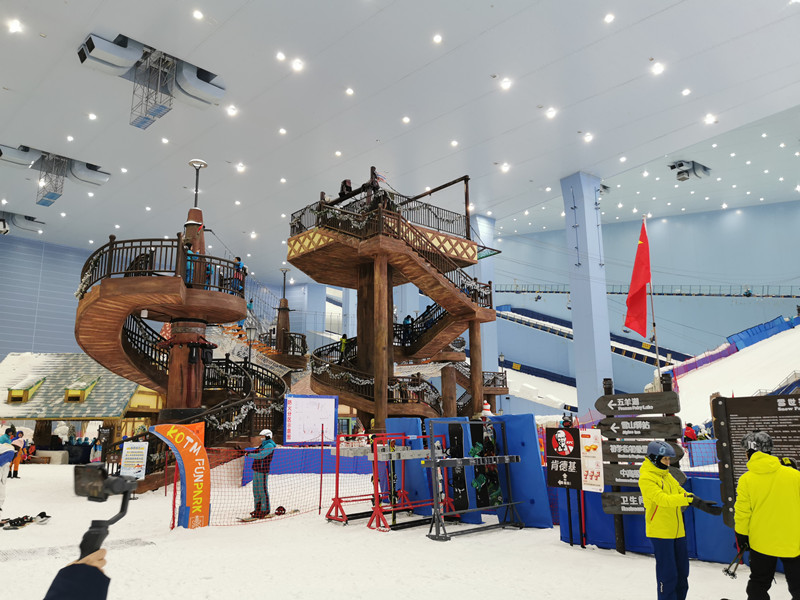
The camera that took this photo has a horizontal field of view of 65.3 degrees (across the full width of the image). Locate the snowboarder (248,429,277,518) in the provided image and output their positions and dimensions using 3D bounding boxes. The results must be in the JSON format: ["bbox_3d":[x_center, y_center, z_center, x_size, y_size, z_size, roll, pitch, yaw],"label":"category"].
[{"bbox_3d":[-2.776,3.530,12.751,0.650,1.740,0.500,1,-12,-8],"label":"snowboarder"}]

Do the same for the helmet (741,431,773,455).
[{"bbox_3d":[2.893,1.165,5.064,0.225,0.200,0.280,3,-13,-15],"label":"helmet"}]

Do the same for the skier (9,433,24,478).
[{"bbox_3d":[-14.710,5.915,23.913,0.600,1.700,0.500,-1,-12,5],"label":"skier"}]

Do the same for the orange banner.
[{"bbox_3d":[-3.994,3.185,11.389,1.120,1.860,0.250,10,-16,-39],"label":"orange banner"}]

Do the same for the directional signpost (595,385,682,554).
[{"bbox_3d":[3.363,2.275,8.694,0.200,2.430,1.100,11,-17,-44],"label":"directional signpost"}]

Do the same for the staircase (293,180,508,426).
[{"bbox_3d":[-0.794,0.832,28.664,7.800,13.700,9.200,10,-16,-41],"label":"staircase"}]

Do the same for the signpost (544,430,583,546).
[{"bbox_3d":[2.527,2.802,9.456,0.080,1.730,0.580,11,-17,-44],"label":"signpost"}]

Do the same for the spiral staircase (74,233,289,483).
[{"bbox_3d":[-7.483,2.422,21.787,7.000,7.700,7.000,4,-13,-19],"label":"spiral staircase"}]

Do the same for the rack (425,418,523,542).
[{"bbox_3d":[1.321,2.998,10.639,2.300,1.800,0.500,11,-17,-43],"label":"rack"}]

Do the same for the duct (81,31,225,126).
[{"bbox_3d":[-11.485,-9.368,29.398,6.100,3.200,3.500,11,-17,-44],"label":"duct"}]

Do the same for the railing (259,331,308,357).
[{"bbox_3d":[-6.396,2.443,34.258,2.700,1.150,2.600,0,-12,0],"label":"railing"}]

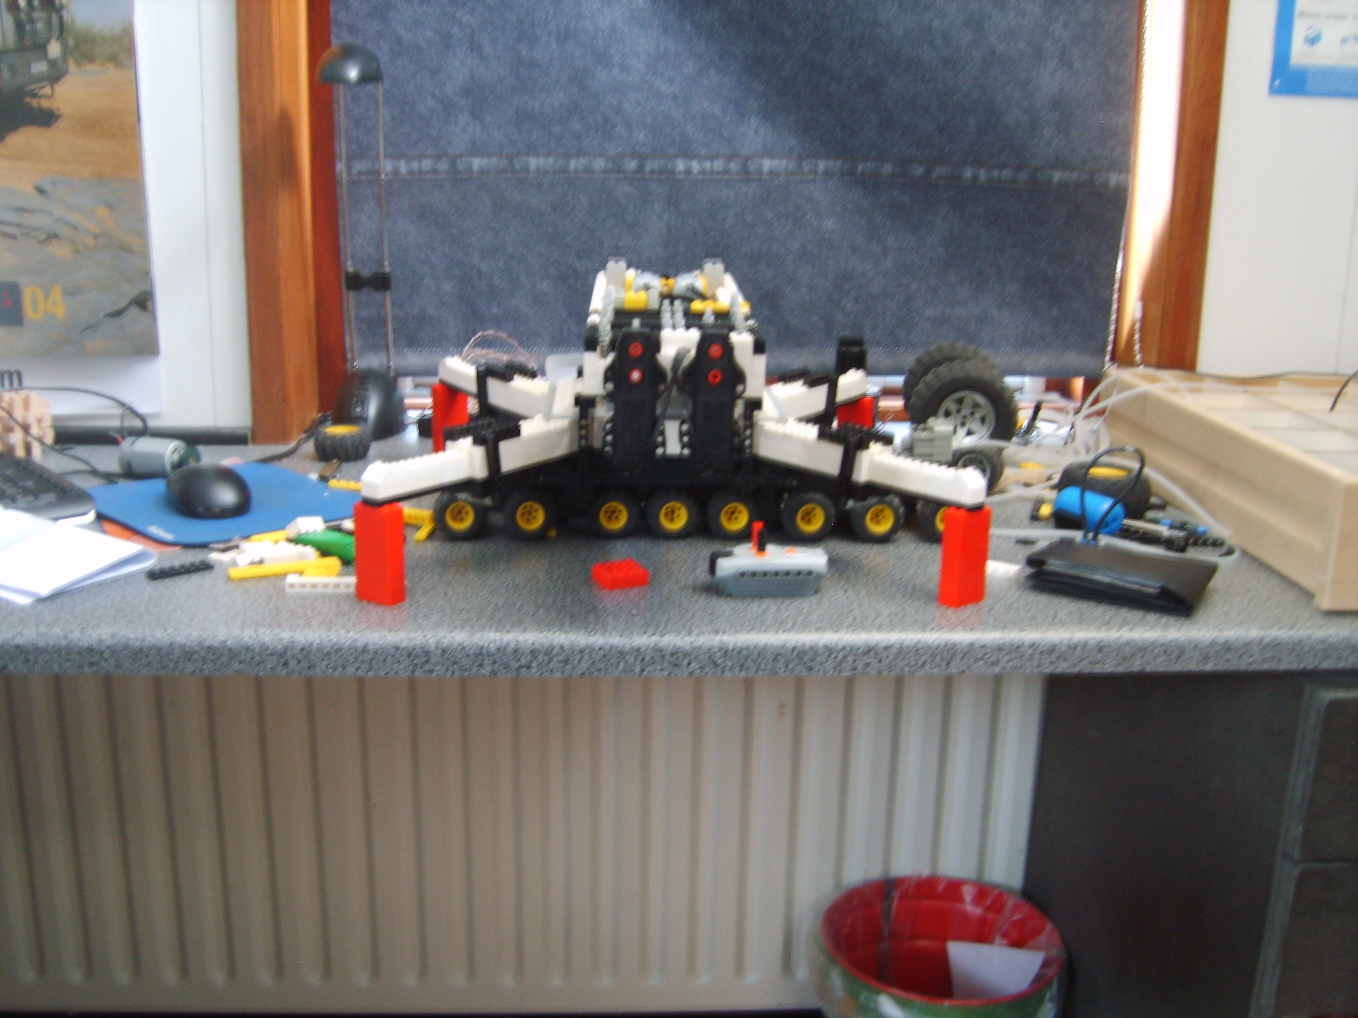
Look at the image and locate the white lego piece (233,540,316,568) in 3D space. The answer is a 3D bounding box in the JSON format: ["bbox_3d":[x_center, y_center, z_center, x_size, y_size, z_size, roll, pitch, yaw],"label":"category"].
[{"bbox_3d":[-0.306,0.034,1.044,0.061,0.012,0.024,0,14,-8],"label":"white lego piece"}]

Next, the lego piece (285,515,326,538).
[{"bbox_3d":[-0.298,0.015,1.097,0.016,0.012,0.024,-32,-15,35],"label":"lego piece"}]

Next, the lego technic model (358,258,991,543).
[{"bbox_3d":[-0.013,-0.097,1.142,0.450,0.220,0.440,0,15,-3],"label":"lego technic model"}]

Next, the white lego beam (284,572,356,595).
[{"bbox_3d":[-0.252,0.053,0.973,0.050,0.009,0.014,0,15,-3],"label":"white lego beam"}]

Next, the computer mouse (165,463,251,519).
[{"bbox_3d":[-0.404,-0.021,1.178,0.059,0.034,0.097,-11,19,-38],"label":"computer mouse"}]

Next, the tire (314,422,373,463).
[{"bbox_3d":[-0.337,-0.066,1.374,0.056,0.029,0.056,1,15,0],"label":"tire"}]

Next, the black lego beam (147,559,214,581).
[{"bbox_3d":[-0.364,0.044,1.006,0.048,0.005,0.009,-11,19,-38],"label":"black lego beam"}]

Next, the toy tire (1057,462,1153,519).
[{"bbox_3d":[0.390,-0.014,1.257,0.084,0.041,0.084,5,14,-1],"label":"toy tire"}]

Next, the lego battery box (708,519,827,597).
[{"bbox_3d":[0.064,0.035,0.985,0.083,0.049,0.036,-1,15,-6],"label":"lego battery box"}]

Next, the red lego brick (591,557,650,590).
[{"bbox_3d":[-0.043,0.049,1.018,0.032,0.011,0.031,-6,16,-28],"label":"red lego brick"}]

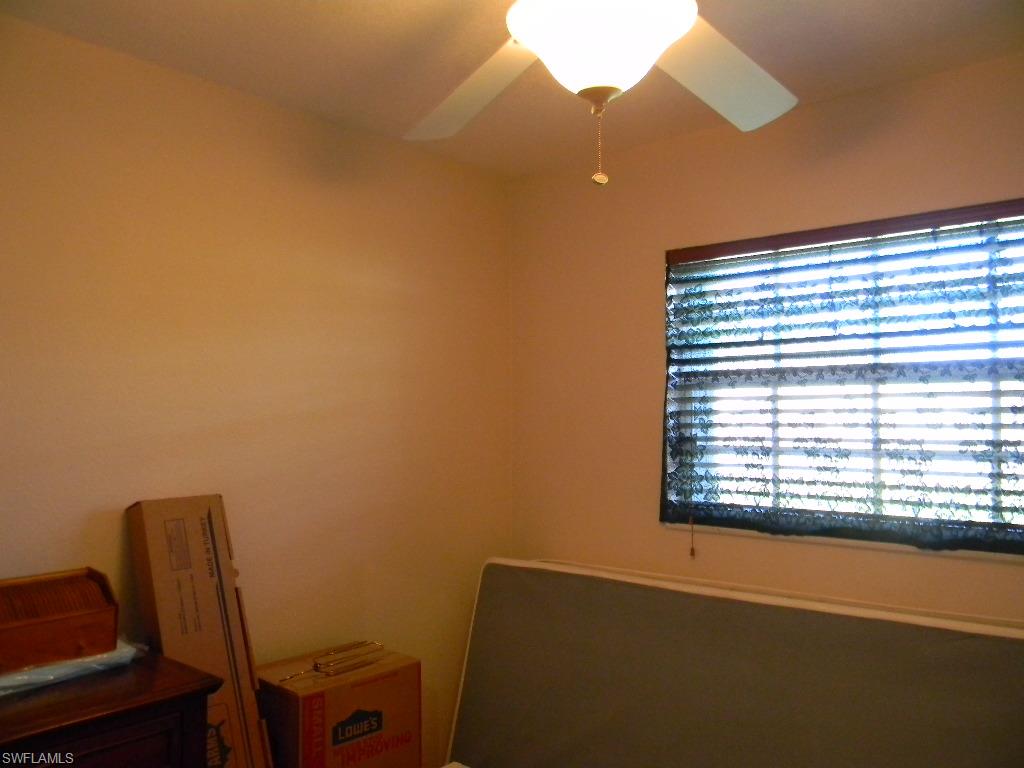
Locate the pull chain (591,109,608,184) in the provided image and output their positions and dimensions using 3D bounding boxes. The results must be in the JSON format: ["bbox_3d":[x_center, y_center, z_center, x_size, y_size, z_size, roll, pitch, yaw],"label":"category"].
[{"bbox_3d":[0.144,-0.386,1.360,0.026,0.121,0.025,-1,-2,6],"label":"pull chain"}]

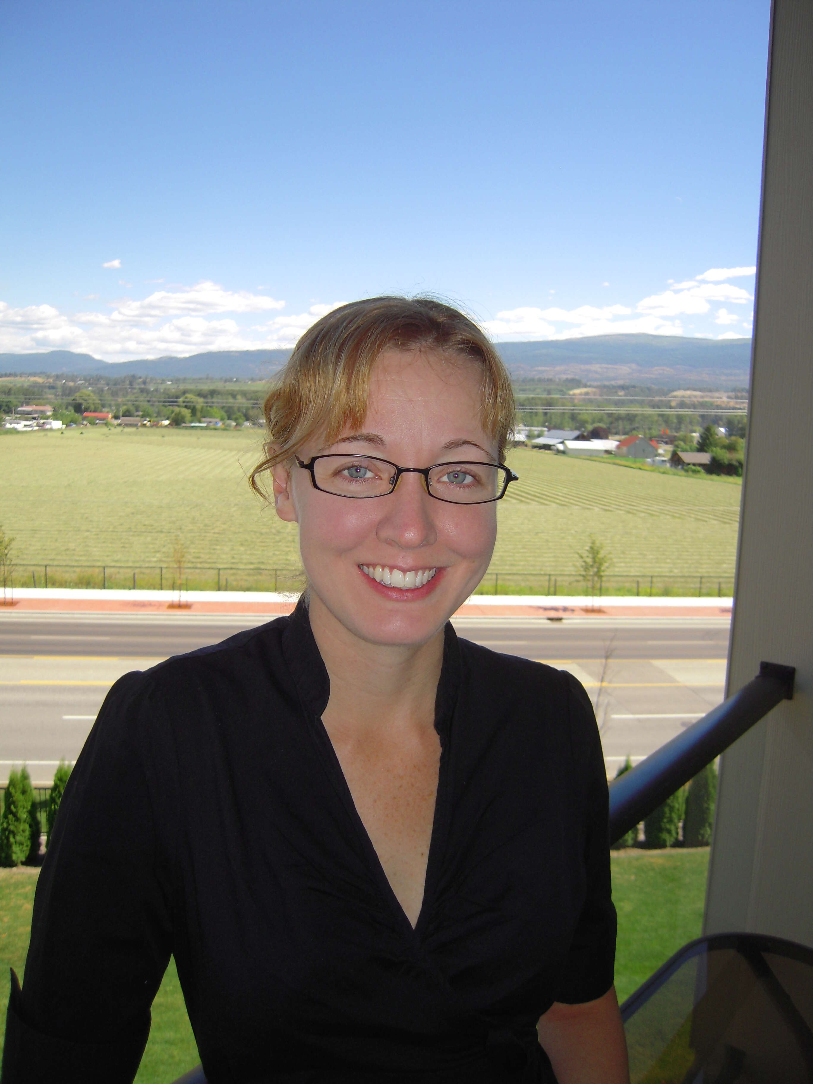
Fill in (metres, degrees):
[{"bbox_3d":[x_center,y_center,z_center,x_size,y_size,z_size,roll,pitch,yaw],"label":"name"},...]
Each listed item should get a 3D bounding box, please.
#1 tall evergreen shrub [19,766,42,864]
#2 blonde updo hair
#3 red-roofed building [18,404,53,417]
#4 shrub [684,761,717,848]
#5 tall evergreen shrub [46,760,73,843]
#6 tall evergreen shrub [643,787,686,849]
[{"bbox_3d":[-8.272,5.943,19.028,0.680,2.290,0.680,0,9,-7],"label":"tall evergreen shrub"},{"bbox_3d":[-0.015,-0.088,0.630,0.185,0.185,0.215,2,9,-5],"label":"blonde updo hair"},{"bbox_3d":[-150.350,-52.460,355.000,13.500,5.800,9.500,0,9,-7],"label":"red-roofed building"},{"bbox_3d":[6.975,6.133,20.552,0.850,2.140,0.850,0,9,-7],"label":"shrub"},{"bbox_3d":[-7.594,5.895,19.233,0.780,2.350,0.780,0,9,-7],"label":"tall evergreen shrub"},{"bbox_3d":[6.100,6.145,20.434,0.900,2.110,0.900,0,9,-7],"label":"tall evergreen shrub"}]

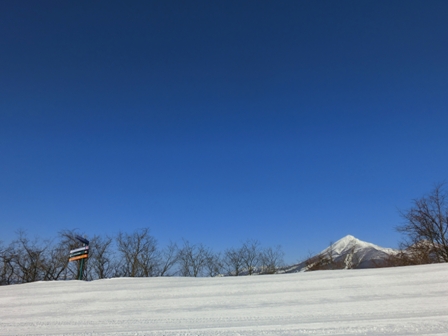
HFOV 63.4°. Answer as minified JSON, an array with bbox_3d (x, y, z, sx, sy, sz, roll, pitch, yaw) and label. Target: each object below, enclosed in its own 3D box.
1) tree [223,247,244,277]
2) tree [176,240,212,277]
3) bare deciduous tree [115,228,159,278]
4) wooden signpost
[{"bbox_3d":[0.904,8.901,34.500,2.090,2.770,1.880,1,-14,0],"label":"tree"},{"bbox_3d":[-2.686,8.241,33.000,3.280,3.180,2.950,1,-14,0],"label":"tree"},{"bbox_3d":[-7.161,6.995,30.000,3.480,3.850,3.130,1,-14,0],"label":"bare deciduous tree"},{"bbox_3d":[-8.573,5.369,21.500,1.270,2.530,0.450,4,-15,-12],"label":"wooden signpost"}]

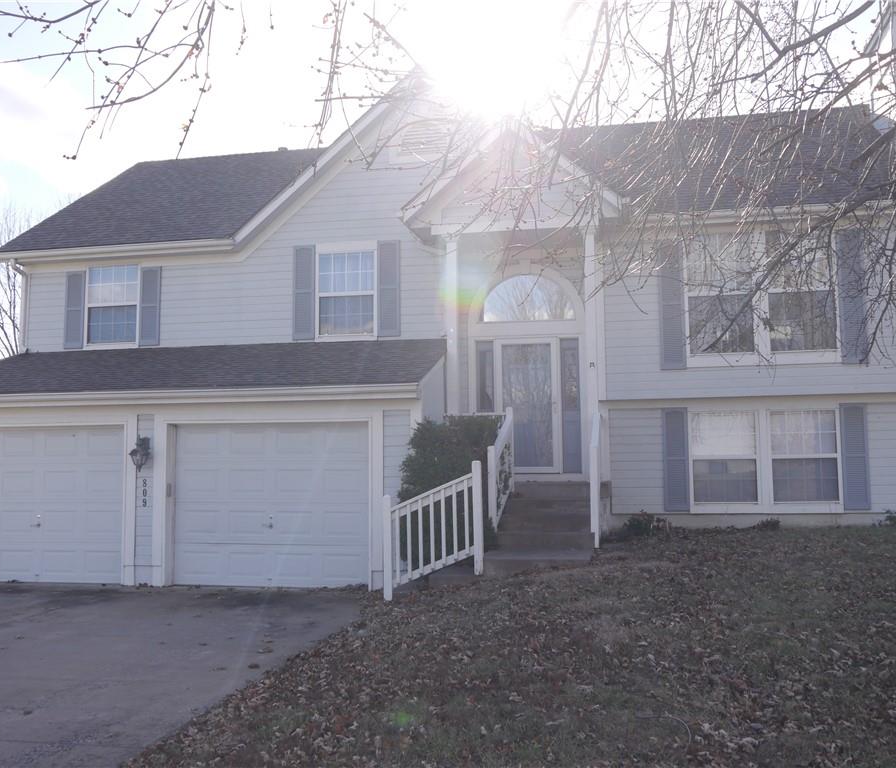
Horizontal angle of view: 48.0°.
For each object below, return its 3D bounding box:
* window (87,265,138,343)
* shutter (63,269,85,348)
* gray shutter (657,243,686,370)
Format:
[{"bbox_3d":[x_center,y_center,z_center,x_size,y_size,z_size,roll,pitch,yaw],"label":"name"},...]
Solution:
[{"bbox_3d":[-5.488,-1.311,16.453,0.940,1.308,0.090,-1,-5,12],"label":"window"},{"bbox_3d":[-6.169,-1.216,16.569,0.365,1.295,0.045,-1,-5,12],"label":"shutter"},{"bbox_3d":[3.233,-1.127,14.519,0.365,1.874,0.045,-1,-5,12],"label":"gray shutter"}]

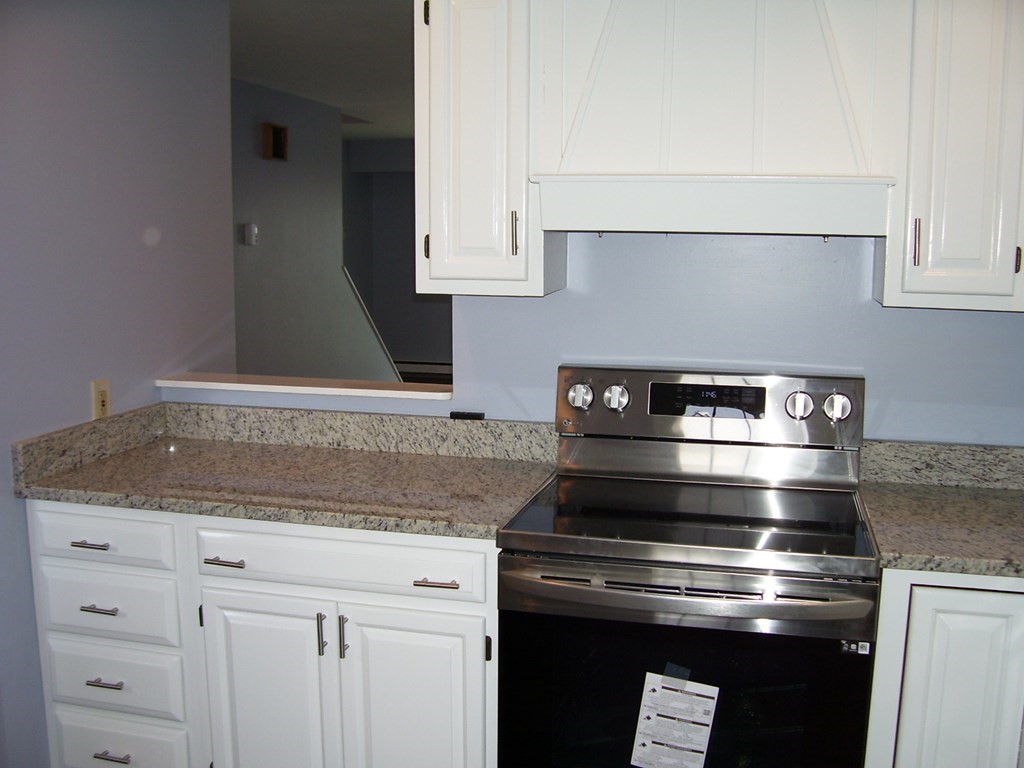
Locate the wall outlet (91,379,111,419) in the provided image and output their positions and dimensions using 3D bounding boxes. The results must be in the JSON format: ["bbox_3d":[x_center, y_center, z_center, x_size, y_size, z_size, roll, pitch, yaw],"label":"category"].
[{"bbox_3d":[-1.090,0.050,2.671,0.008,0.115,0.076,2,9,15],"label":"wall outlet"}]

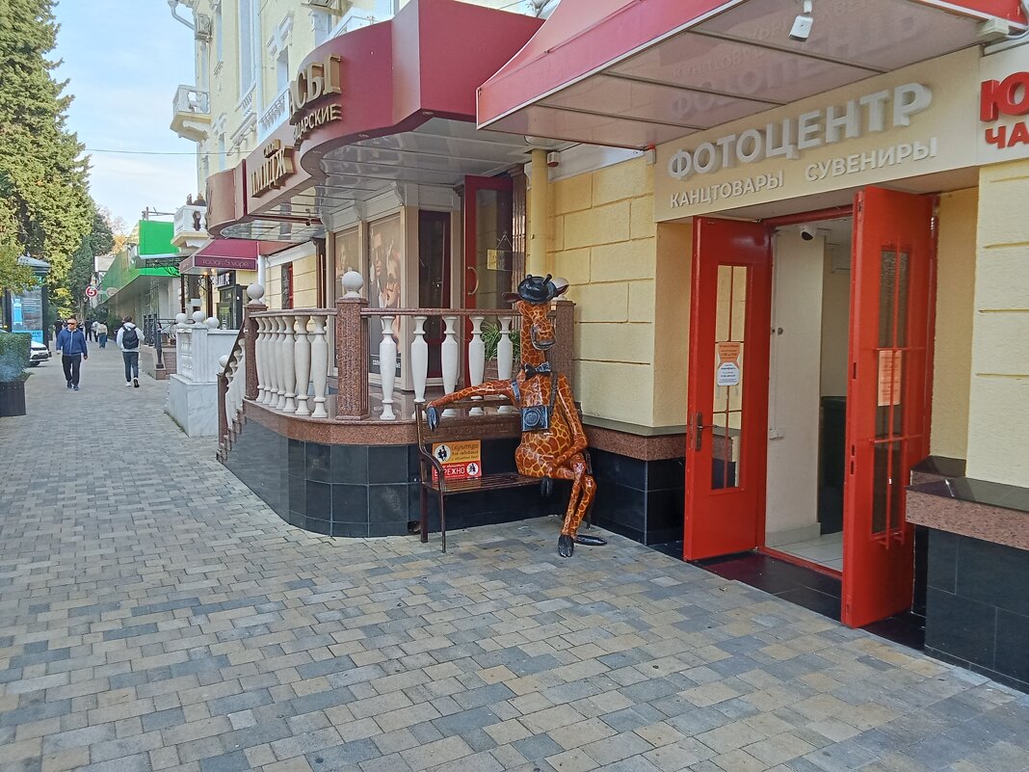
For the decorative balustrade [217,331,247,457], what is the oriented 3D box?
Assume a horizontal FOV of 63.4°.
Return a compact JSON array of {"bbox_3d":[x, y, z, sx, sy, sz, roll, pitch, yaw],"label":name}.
[{"bbox_3d":[-3.024,0.122,9.049,0.250,1.580,1.850,-2,5,-28],"label":"decorative balustrade"}]

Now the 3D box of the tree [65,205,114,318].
[{"bbox_3d":[-33.730,-8.824,66.000,4.000,11.100,4.000,-2,5,-28],"label":"tree"}]

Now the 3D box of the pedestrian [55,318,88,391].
[{"bbox_3d":[-10.851,-0.791,20.400,0.720,1.750,0.450,-2,5,-28],"label":"pedestrian"}]

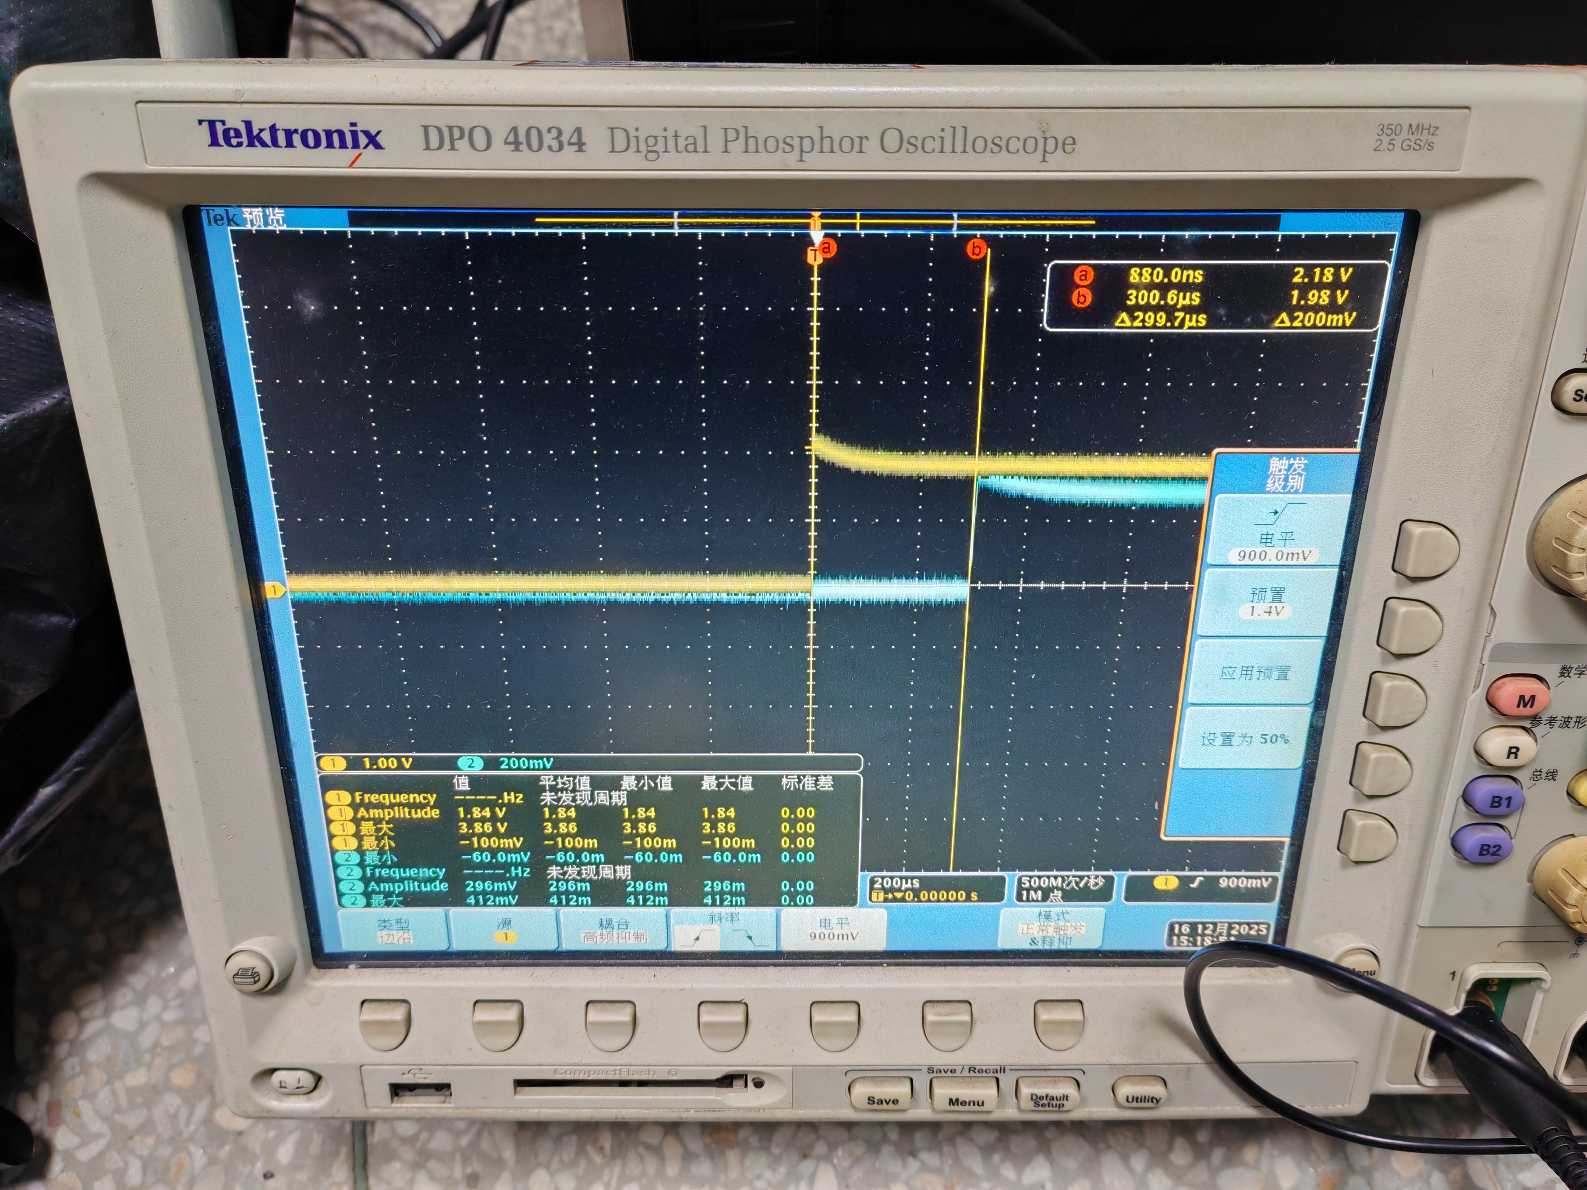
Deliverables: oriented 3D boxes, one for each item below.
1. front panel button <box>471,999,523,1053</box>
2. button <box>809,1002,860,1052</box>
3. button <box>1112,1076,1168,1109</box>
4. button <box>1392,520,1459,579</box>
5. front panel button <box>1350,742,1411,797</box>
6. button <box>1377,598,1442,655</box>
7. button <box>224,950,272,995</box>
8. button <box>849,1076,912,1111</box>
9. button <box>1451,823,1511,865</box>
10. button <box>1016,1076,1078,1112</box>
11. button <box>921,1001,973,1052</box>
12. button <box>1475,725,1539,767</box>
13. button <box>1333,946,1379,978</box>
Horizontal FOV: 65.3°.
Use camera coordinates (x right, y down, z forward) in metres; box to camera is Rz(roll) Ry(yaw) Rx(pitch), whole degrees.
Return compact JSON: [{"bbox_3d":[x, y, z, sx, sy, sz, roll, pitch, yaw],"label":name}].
[{"bbox_3d":[-0.064,0.092,0.265,0.011,0.010,0.004,0,9,-1],"label":"front panel button"},{"bbox_3d":[0.009,0.093,0.267,0.010,0.009,0.005,0,22,-1],"label":"button"},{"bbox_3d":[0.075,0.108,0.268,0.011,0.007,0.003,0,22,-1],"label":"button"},{"bbox_3d":[0.117,-0.008,0.228,0.011,0.011,0.004,2,22,5],"label":"button"},{"bbox_3d":[0.116,0.034,0.244,0.009,0.010,0.005,0,22,-1],"label":"front panel button"},{"bbox_3d":[0.117,0.006,0.234,0.011,0.011,0.004,2,22,5],"label":"button"},{"bbox_3d":[-0.112,0.078,0.255,0.010,0.010,0.003,0,22,-1],"label":"button"},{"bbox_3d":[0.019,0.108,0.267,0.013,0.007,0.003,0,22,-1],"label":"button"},{"bbox_3d":[0.141,0.051,0.253,0.012,0.008,0.003,0,22,-1],"label":"button"},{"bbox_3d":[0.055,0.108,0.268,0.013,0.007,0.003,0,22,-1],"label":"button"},{"bbox_3d":[0.033,0.093,0.266,0.011,0.010,0.004,0,9,-1],"label":"button"},{"bbox_3d":[0.141,0.030,0.244,0.012,0.008,0.003,0,22,-1],"label":"button"},{"bbox_3d":[0.118,0.077,0.260,0.010,0.010,0.004,0,22,-1],"label":"button"}]

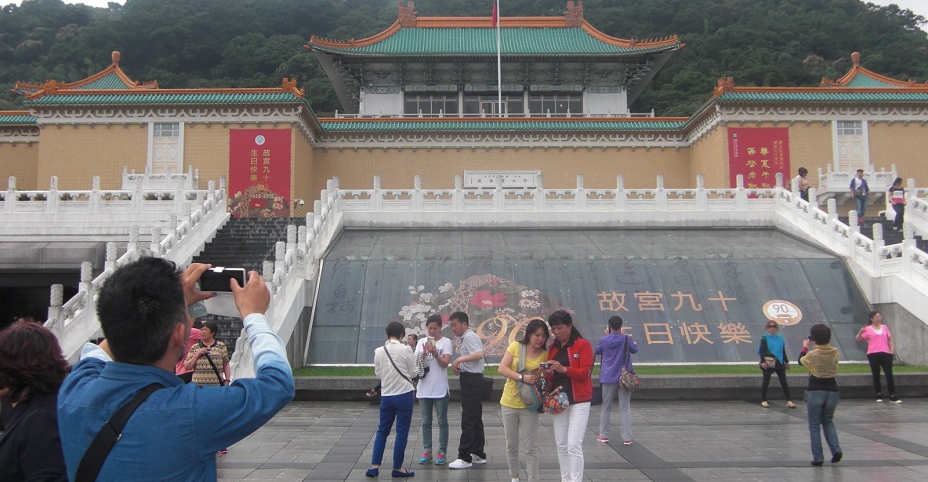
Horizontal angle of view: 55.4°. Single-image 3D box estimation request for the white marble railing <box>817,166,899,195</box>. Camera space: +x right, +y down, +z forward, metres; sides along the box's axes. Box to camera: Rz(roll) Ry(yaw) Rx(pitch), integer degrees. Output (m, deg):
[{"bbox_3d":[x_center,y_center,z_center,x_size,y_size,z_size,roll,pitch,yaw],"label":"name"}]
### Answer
[{"bbox_3d":[23.517,-3.615,53.017,4.050,1.600,1.600,0,-5,-1],"label":"white marble railing"}]

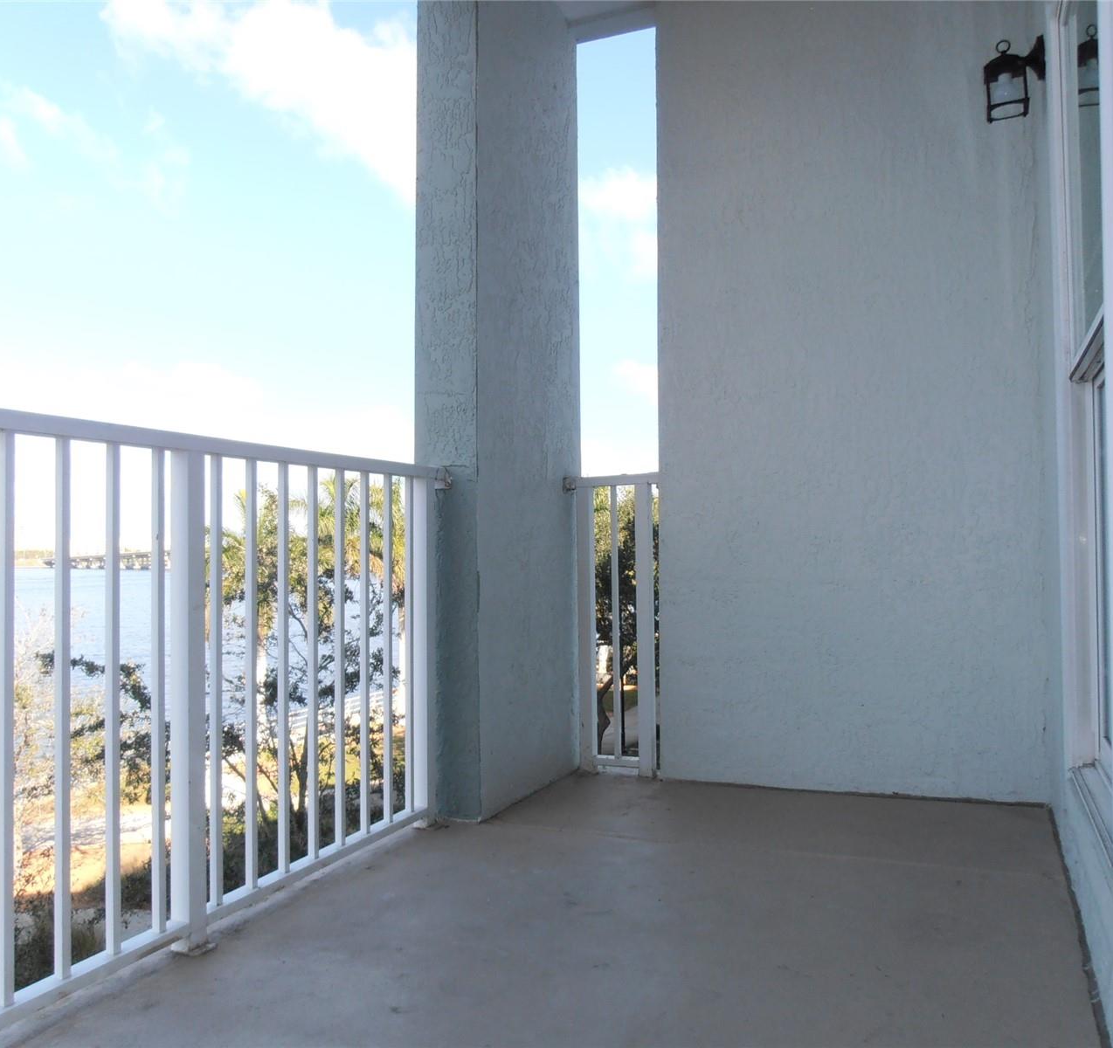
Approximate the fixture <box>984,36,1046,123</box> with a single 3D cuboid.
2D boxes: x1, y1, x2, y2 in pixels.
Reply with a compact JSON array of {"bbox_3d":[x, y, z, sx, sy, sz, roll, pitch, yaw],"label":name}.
[{"bbox_3d":[1.278,-1.241,2.700,0.155,0.230,0.120,-1,-2,24],"label":"fixture"}]

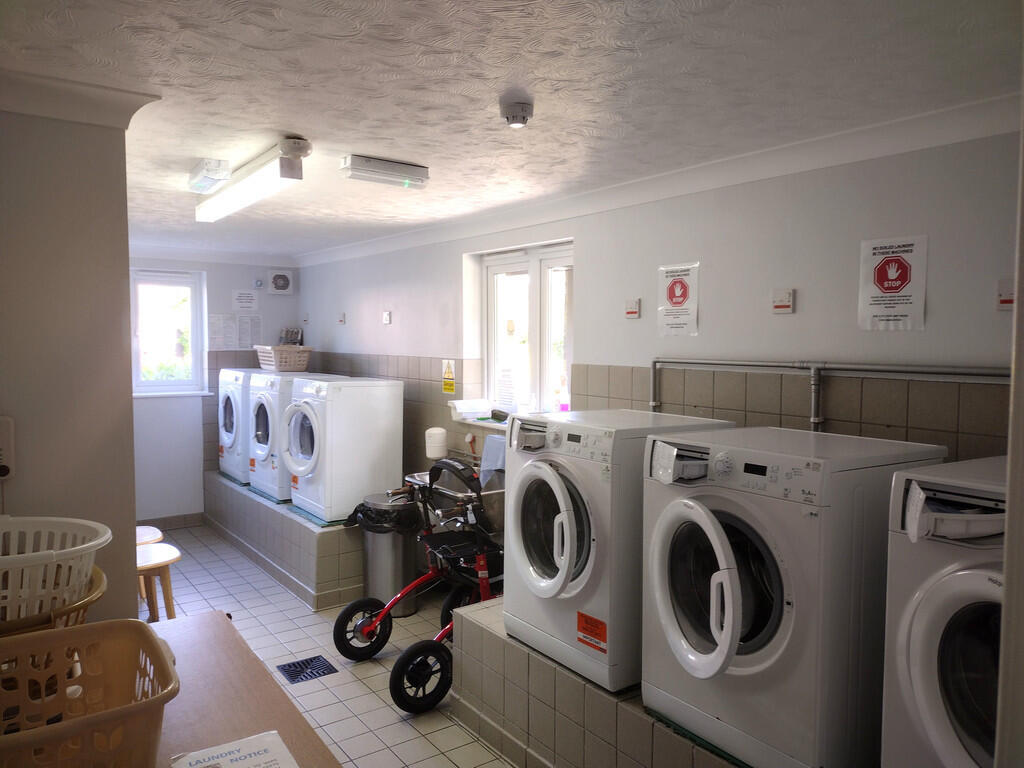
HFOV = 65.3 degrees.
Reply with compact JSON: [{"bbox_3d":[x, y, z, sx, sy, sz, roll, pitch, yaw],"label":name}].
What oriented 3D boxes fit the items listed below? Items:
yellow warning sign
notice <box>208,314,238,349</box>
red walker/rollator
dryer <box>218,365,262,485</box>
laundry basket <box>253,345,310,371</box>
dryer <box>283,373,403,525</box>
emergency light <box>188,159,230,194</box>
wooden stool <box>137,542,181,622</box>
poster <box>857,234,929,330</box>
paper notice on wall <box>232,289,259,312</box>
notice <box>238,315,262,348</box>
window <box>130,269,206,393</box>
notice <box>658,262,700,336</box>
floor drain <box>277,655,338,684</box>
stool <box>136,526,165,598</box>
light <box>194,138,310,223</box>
[{"bbox_3d":[-0.383,-0.043,4.859,0.006,0.200,0.152,-2,4,-35],"label":"yellow warning sign"},{"bbox_3d":[-2.380,-0.424,6.577,0.213,0.297,0.006,-2,4,-35],"label":"notice"},{"bbox_3d":[-0.340,0.876,3.785,0.860,1.000,0.680,-2,4,-32],"label":"red walker/rollator"},{"bbox_3d":[-2.015,0.334,6.532,0.570,0.850,0.598,-2,4,-35],"label":"dryer"},{"bbox_3d":[-1.785,-0.206,6.230,0.310,0.200,0.460,-2,4,-35],"label":"laundry basket"},{"bbox_3d":[-1.071,0.384,5.029,0.555,0.825,0.595,-2,4,-35],"label":"dryer"},{"bbox_3d":[-1.252,-0.847,3.301,0.110,0.090,0.320,-2,4,-30],"label":"emergency light"},{"bbox_3d":[-1.948,1.121,4.190,0.380,0.450,0.390,-2,4,-35],"label":"wooden stool"},{"bbox_3d":[1.230,-0.322,2.585,0.008,0.298,0.220,-2,4,-35],"label":"poster"},{"bbox_3d":[-2.226,-0.697,6.666,0.210,0.172,0.006,-2,4,-35],"label":"paper notice on wall"},{"bbox_3d":[-2.198,-0.431,6.702,0.210,0.297,0.006,-2,4,-35],"label":"notice"},{"bbox_3d":[-2.807,-0.418,6.520,0.620,0.970,0.100,-2,4,-35],"label":"window"},{"bbox_3d":[0.698,-0.351,3.353,0.008,0.298,0.220,-2,4,-35],"label":"notice"},{"bbox_3d":[-0.984,1.378,3.843,0.232,0.015,0.238,-2,4,-35],"label":"floor drain"},{"bbox_3d":[-2.206,1.097,4.570,0.380,0.450,0.390,-2,4,-35],"label":"stool"},{"bbox_3d":[-1.125,-0.811,3.324,0.085,0.125,1.280,-2,4,-33],"label":"light"}]

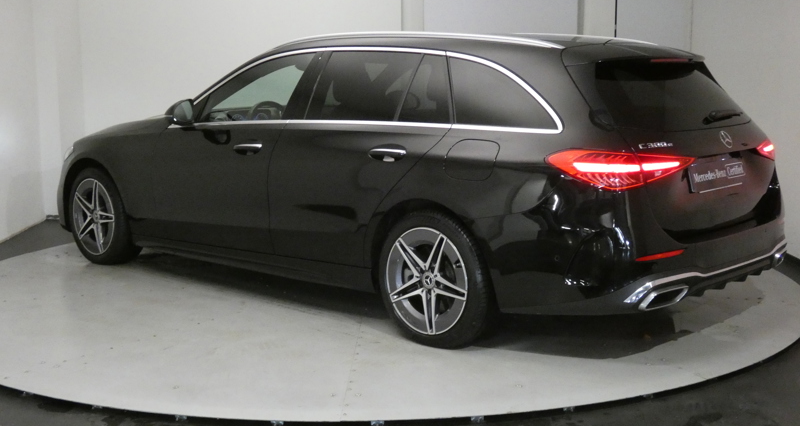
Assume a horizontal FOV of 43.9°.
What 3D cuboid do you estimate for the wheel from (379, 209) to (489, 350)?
[{"bbox_3d":[0.189,0.299,4.638,0.656,0.656,0.240,7,11,42],"label":"wheel"}]

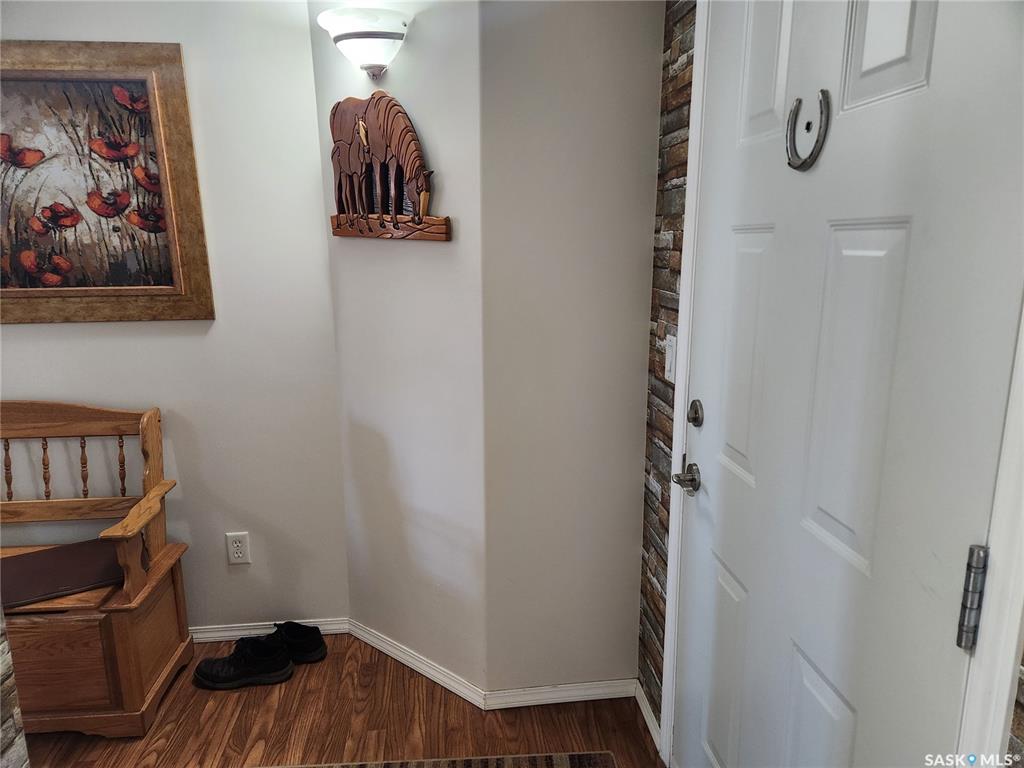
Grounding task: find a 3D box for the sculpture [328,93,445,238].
[{"bbox_3d":[-0.359,-0.613,1.927,0.486,0.403,0.030,9,16,38],"label":"sculpture"}]

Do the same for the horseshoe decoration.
[{"bbox_3d":[0.464,-0.393,1.069,0.012,0.115,0.109,-2,12,-6],"label":"horseshoe decoration"}]

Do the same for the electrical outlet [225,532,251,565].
[{"bbox_3d":[-0.947,0.571,2.359,0.072,0.116,0.008,-2,12,-6],"label":"electrical outlet"}]

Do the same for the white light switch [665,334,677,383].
[{"bbox_3d":[0.392,-0.062,1.678,0.010,0.114,0.070,-2,12,-6],"label":"white light switch"}]

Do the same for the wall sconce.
[{"bbox_3d":[-0.427,-0.908,1.837,0.307,0.140,0.152,9,16,38],"label":"wall sconce"}]

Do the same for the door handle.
[{"bbox_3d":[0.407,0.228,1.545,0.062,0.067,0.150,-2,12,-6],"label":"door handle"}]

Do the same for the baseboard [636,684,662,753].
[{"bbox_3d":[0.405,0.965,1.997,0.013,0.063,0.240,-2,12,-6],"label":"baseboard"}]

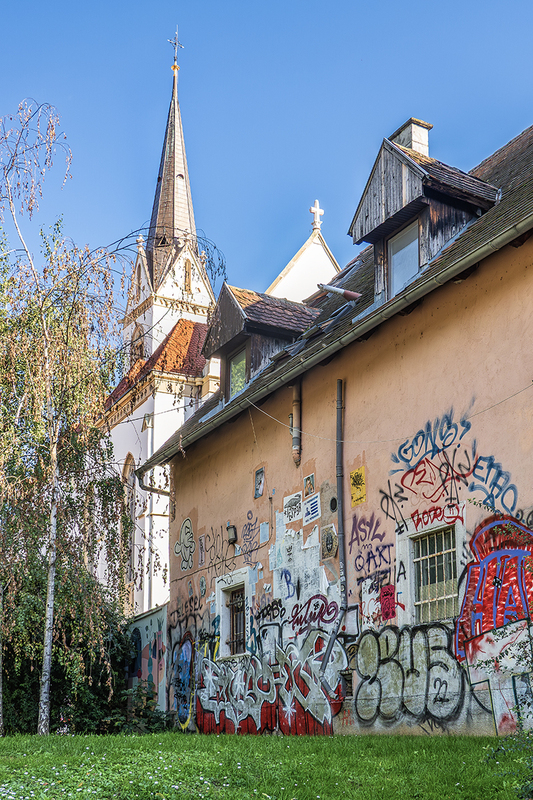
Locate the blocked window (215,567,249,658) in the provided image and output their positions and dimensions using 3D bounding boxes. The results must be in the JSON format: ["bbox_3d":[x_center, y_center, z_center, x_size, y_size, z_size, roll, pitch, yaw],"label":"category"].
[{"bbox_3d":[-0.516,3.843,15.890,0.250,1.483,1.324,9,-18,-28],"label":"blocked window"}]

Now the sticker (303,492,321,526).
[{"bbox_3d":[0.711,1.725,13.986,0.010,0.379,0.516,9,-18,-28],"label":"sticker"}]

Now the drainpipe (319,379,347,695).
[{"bbox_3d":[0.977,1.983,13.259,0.140,4.651,0.729,9,-18,-28],"label":"drainpipe"}]

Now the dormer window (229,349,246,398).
[{"bbox_3d":[-0.455,-0.449,14.046,0.100,0.779,0.578,12,-24,-28],"label":"dormer window"}]

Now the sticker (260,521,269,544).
[{"bbox_3d":[-0.034,2.281,15.213,0.010,0.333,0.295,9,-18,-28],"label":"sticker"}]

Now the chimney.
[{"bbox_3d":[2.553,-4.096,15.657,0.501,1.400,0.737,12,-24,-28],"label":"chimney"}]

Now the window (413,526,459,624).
[{"bbox_3d":[2.181,2.243,11.330,0.150,1.107,0.889,9,-18,-28],"label":"window"}]

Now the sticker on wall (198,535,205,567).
[{"bbox_3d":[-1.258,2.927,17.305,0.010,0.567,0.257,9,-18,-28],"label":"sticker on wall"}]

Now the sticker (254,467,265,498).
[{"bbox_3d":[-0.102,1.175,12.556,0.010,0.400,0.231,12,-24,-28],"label":"sticker"}]

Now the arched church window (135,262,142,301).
[{"bbox_3d":[-6.091,-5.577,42.285,0.200,1.950,0.500,14,-25,-31],"label":"arched church window"}]

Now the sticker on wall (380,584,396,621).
[{"bbox_3d":[1.642,2.732,11.970,0.010,0.424,0.292,9,-18,-28],"label":"sticker on wall"}]

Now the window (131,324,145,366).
[{"bbox_3d":[-5.913,-2.384,40.731,0.300,2.350,1.200,14,-25,-31],"label":"window"}]

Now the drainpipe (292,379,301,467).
[{"bbox_3d":[0.500,0.368,14.580,0.120,1.501,0.115,9,-18,-28],"label":"drainpipe"}]

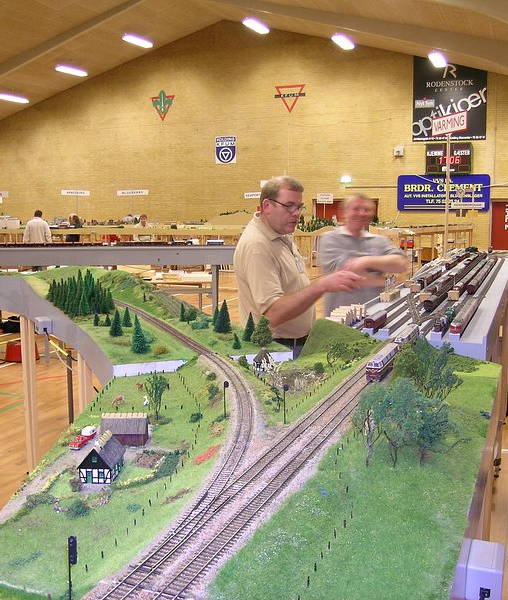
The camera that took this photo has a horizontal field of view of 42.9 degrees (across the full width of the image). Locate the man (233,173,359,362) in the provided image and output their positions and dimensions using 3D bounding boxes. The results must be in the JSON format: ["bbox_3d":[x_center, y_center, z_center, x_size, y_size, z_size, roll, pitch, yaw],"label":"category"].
[{"bbox_3d":[0.205,0.351,2.994,0.540,1.820,0.480,4,9,26],"label":"man"}]

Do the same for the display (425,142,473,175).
[{"bbox_3d":[6.502,-4.713,21.586,1.509,1.005,0.160,3,8,23],"label":"display"}]

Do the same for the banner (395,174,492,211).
[{"bbox_3d":[6.378,-3.587,21.833,3.035,1.245,0.050,3,8,23],"label":"banner"}]

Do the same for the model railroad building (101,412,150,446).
[{"bbox_3d":[-0.199,0.197,1.003,0.068,0.044,0.050,0,8,-1],"label":"model railroad building"}]

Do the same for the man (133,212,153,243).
[{"bbox_3d":[-2.599,-1.203,15.310,0.500,1.640,0.340,-1,8,-7],"label":"man"}]

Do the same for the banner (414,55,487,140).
[{"bbox_3d":[6.424,-6.628,21.165,2.320,2.780,0.050,3,8,22],"label":"banner"}]

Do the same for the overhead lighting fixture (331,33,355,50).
[{"bbox_3d":[2.831,-8.134,20.442,0.280,0.110,1.500,3,8,23],"label":"overhead lighting fixture"}]

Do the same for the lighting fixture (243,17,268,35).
[{"bbox_3d":[0.068,-9.231,21.840,0.300,0.130,1.600,19,14,19],"label":"lighting fixture"}]

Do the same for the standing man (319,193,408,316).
[{"bbox_3d":[0.606,0.278,3.721,0.500,1.770,0.380,-2,8,-12],"label":"standing man"}]

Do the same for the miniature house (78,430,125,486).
[{"bbox_3d":[-0.228,0.233,0.968,0.052,0.058,0.076,1,8,4],"label":"miniature house"}]

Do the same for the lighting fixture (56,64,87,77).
[{"bbox_3d":[-6.826,-8.561,24.244,0.300,0.130,1.600,-14,2,23],"label":"lighting fixture"}]

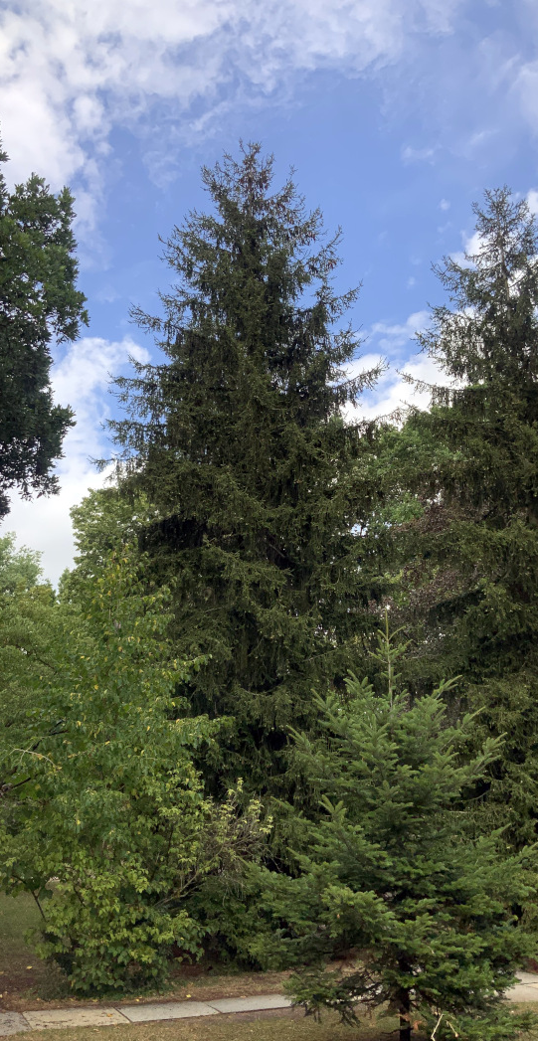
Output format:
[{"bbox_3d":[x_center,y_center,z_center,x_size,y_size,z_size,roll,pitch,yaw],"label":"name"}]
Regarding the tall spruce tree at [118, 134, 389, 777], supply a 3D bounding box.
[{"bbox_3d":[-0.350,-0.640,14.751,5.300,14.150,5.300,0,-19,0],"label":"tall spruce tree"}]

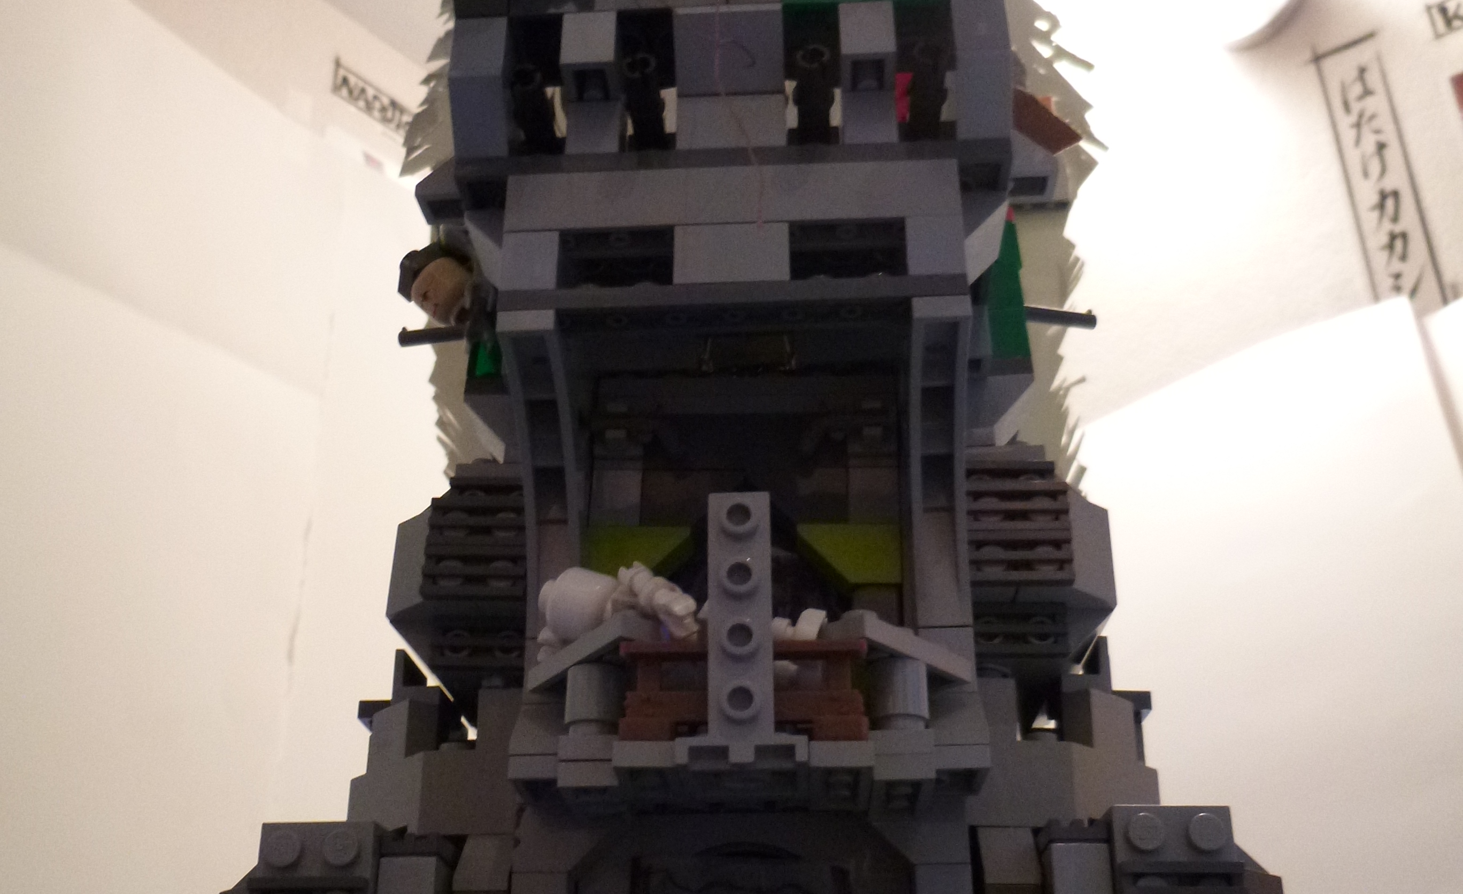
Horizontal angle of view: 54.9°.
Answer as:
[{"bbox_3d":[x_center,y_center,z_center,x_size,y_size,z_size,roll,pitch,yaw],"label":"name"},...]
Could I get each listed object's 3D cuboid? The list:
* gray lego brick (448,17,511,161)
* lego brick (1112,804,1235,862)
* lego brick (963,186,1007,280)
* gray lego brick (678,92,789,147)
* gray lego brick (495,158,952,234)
[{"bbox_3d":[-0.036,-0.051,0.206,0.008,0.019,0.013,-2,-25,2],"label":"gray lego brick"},{"bbox_3d":[0.061,0.055,0.197,0.016,0.009,0.011,-2,-25,2],"label":"lego brick"},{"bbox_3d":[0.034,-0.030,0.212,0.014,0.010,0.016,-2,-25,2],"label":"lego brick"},{"bbox_3d":[0.000,-0.046,0.209,0.016,0.010,0.008,-2,-25,2],"label":"gray lego brick"},{"bbox_3d":[0.000,-0.034,0.202,0.064,0.010,0.008,-2,-25,2],"label":"gray lego brick"}]

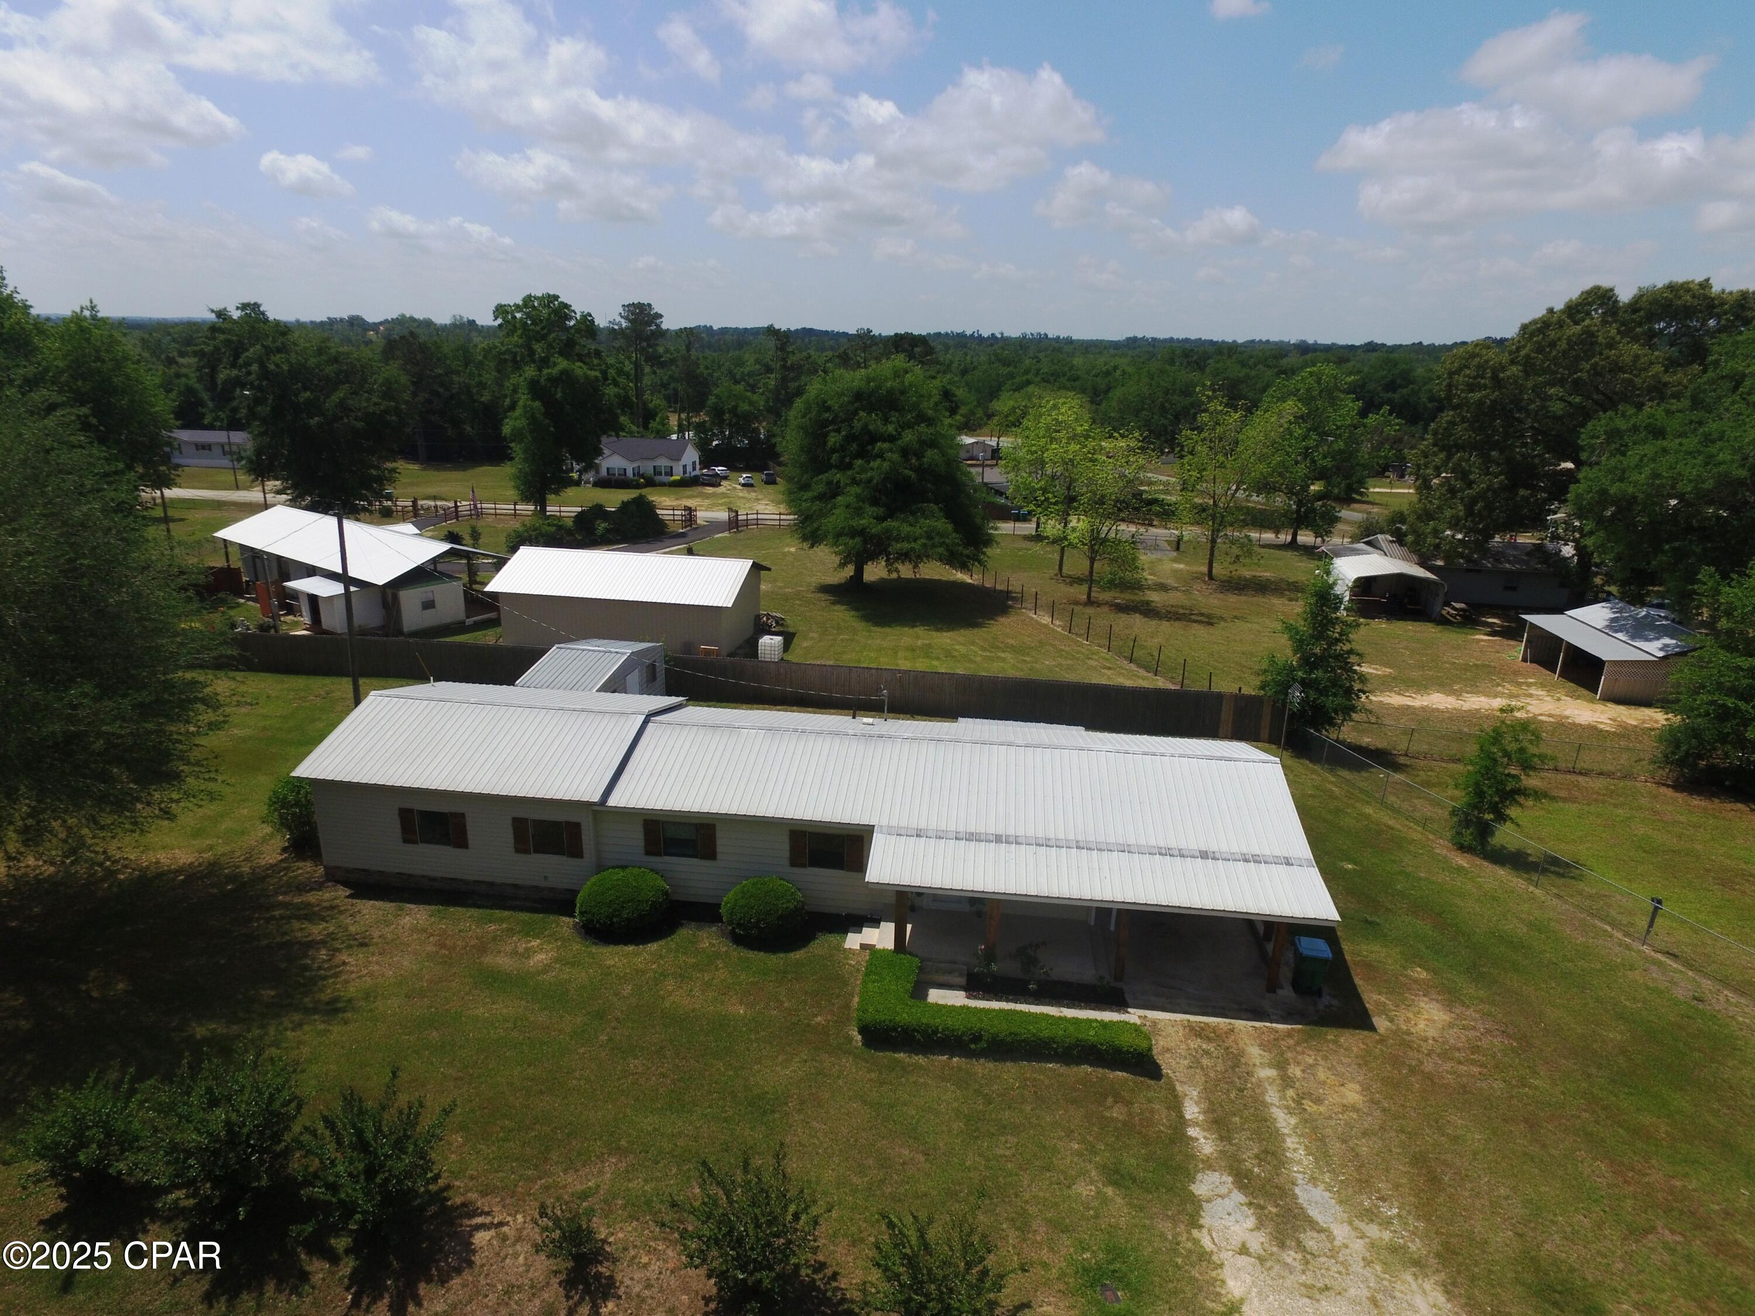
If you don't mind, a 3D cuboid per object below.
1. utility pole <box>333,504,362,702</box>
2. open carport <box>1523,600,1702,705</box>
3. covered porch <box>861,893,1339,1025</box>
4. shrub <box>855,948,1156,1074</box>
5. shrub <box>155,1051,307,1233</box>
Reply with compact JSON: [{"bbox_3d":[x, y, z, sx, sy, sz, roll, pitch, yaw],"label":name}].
[{"bbox_3d":[-19.955,-1.704,38.357,0.320,7.957,0.320,4,16,-1],"label":"utility pole"},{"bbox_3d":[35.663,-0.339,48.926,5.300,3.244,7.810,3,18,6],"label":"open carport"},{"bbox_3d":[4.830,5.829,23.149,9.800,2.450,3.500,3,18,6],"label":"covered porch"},{"bbox_3d":[2.661,7.289,21.175,5.800,0.640,2.750,3,18,5],"label":"shrub"},{"bbox_3d":[-10.118,7.589,15.904,2.100,2.700,2.100,1,18,0],"label":"shrub"}]

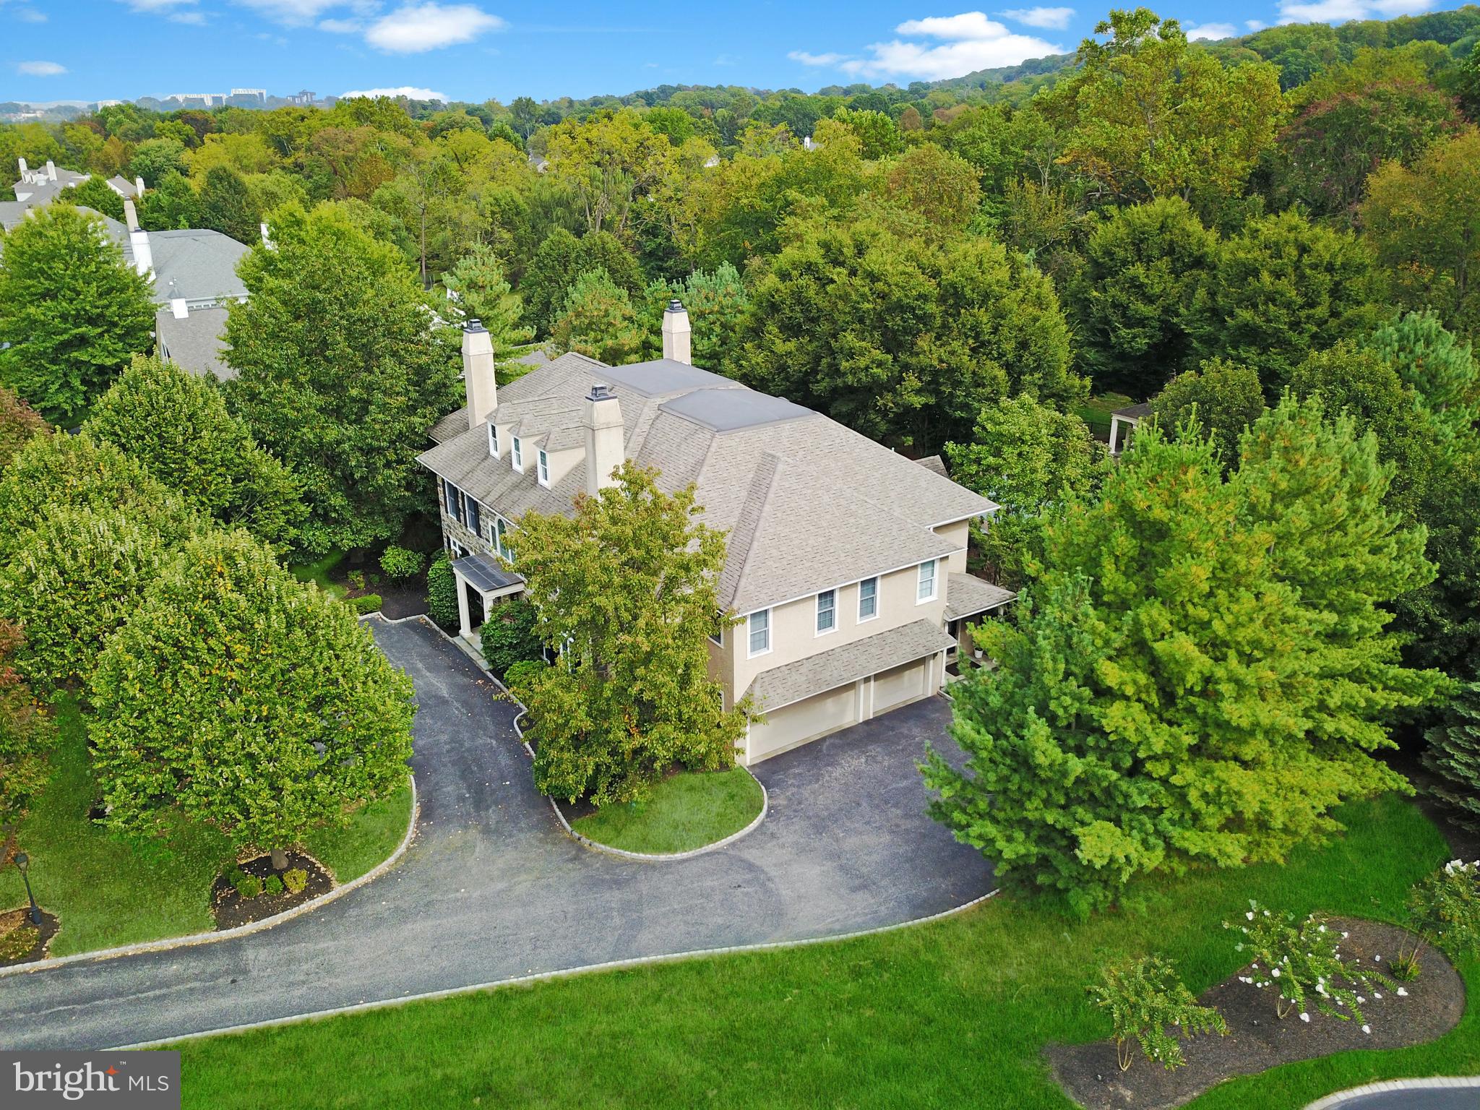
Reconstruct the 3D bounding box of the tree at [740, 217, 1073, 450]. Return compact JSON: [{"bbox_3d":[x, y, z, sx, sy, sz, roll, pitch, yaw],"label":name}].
[{"bbox_3d":[10.898,-14.293,73.699,22.222,16.078,19.556,0,22,0],"label":"tree"}]

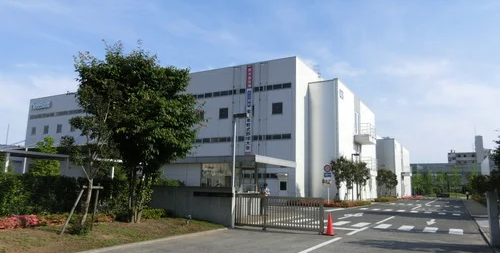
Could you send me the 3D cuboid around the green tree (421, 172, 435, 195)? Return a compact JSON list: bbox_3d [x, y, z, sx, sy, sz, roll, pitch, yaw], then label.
[{"bbox_3d":[41.827,13.545,85.079,3.332,5.610,3.165,-3,-10,26],"label":"green tree"}]

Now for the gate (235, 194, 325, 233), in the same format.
[{"bbox_3d":[0.973,3.096,12.844,3.312,1.220,0.200,-3,-10,24],"label":"gate"}]

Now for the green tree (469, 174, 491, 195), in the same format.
[{"bbox_3d":[35.211,9.334,55.346,3.407,4.074,3.236,-5,-11,32],"label":"green tree"}]

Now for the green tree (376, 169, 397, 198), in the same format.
[{"bbox_3d":[17.516,7.379,45.975,2.832,4.042,2.691,-2,-10,21],"label":"green tree"}]

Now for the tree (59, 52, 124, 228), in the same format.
[{"bbox_3d":[-4.943,0.374,11.269,1.924,5.626,1.828,5,-10,-23],"label":"tree"}]

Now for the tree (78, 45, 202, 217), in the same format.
[{"bbox_3d":[-4.182,0.105,13.443,4.644,6.809,4.412,4,-10,-17],"label":"tree"}]

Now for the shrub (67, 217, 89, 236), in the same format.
[{"bbox_3d":[-4.987,2.894,10.504,0.715,0.425,0.680,5,-10,-24],"label":"shrub"}]

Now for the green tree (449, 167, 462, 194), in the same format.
[{"bbox_3d":[48.497,13.155,85.167,3.332,6.700,3.165,-4,-11,29],"label":"green tree"}]

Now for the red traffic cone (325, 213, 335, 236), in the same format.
[{"bbox_3d":[2.686,3.294,12.203,0.330,0.700,0.330,-1,-9,12],"label":"red traffic cone"}]

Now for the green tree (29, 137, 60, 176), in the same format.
[{"bbox_3d":[-15.348,3.112,26.793,2.389,4.555,2.270,6,-11,-29],"label":"green tree"}]

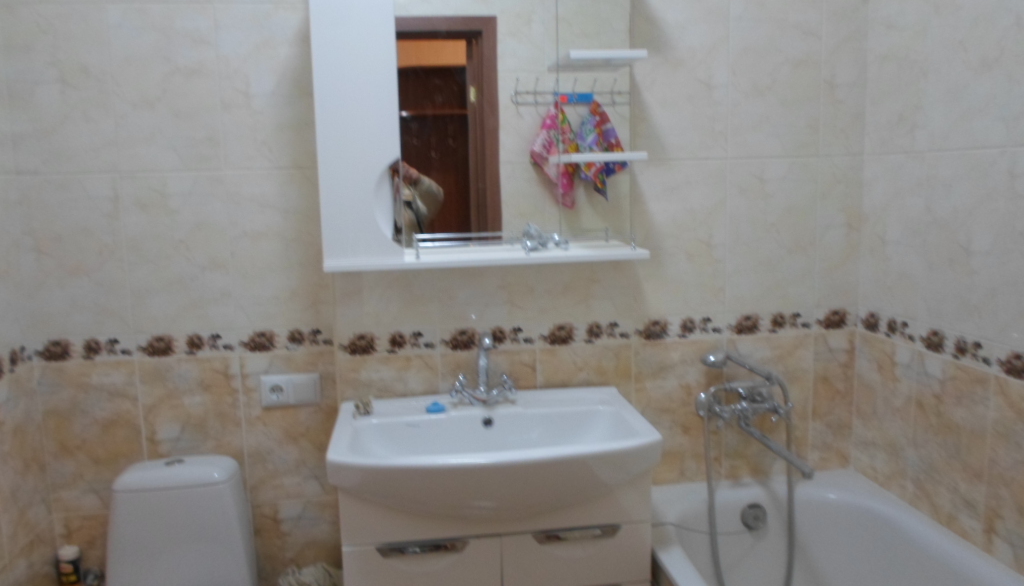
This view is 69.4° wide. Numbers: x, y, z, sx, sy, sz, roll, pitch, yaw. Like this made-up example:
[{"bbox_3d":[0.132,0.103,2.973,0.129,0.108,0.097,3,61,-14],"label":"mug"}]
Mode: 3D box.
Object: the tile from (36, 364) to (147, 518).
[{"bbox_3d":[-1.053,0.367,1.870,0.231,0.400,0.010,-2,8,-8],"label":"tile"}]

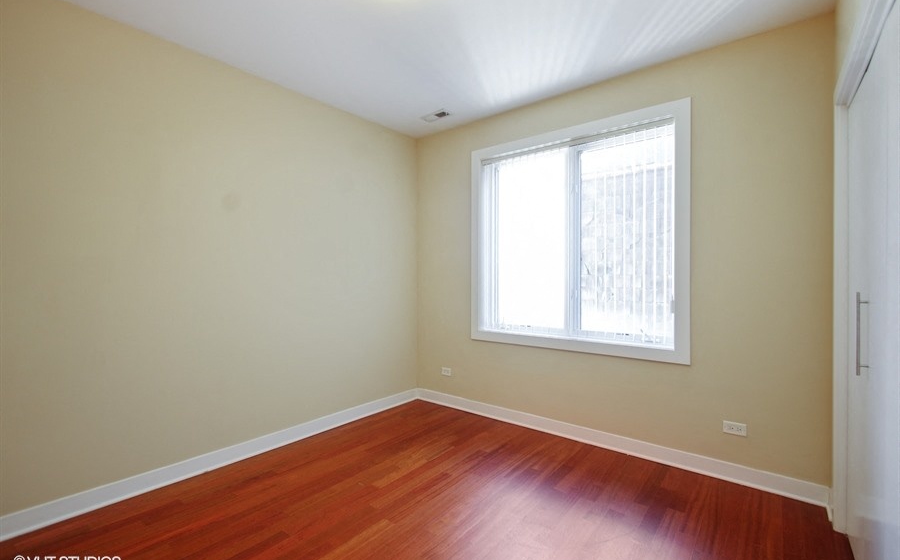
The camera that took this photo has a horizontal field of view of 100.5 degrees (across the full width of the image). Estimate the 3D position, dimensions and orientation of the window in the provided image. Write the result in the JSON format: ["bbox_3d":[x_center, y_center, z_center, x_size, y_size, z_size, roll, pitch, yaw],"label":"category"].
[{"bbox_3d":[0.906,-0.317,2.994,1.720,1.745,0.110,0,0,38],"label":"window"}]

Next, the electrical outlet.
[{"bbox_3d":[1.750,0.915,2.303,0.114,0.071,0.012,0,0,38],"label":"electrical outlet"}]

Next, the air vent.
[{"bbox_3d":[-0.126,-1.463,3.353,0.285,0.018,0.130,0,0,38],"label":"air vent"}]

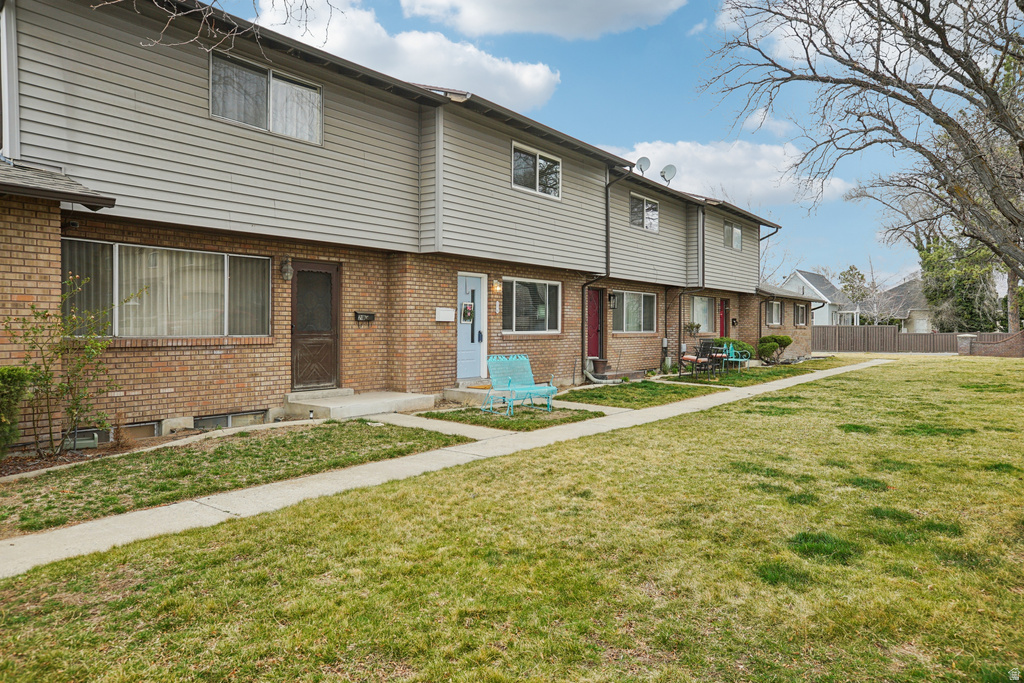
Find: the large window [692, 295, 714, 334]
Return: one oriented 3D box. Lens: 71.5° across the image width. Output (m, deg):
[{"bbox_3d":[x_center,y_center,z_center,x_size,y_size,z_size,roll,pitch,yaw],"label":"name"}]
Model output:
[{"bbox_3d":[6.372,-0.891,23.869,0.100,1.174,2.226,1,1,36],"label":"large window"}]

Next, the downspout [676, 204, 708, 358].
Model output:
[{"bbox_3d":[5.613,-1.748,22.312,0.720,5.050,0.360,1,2,36],"label":"downspout"}]

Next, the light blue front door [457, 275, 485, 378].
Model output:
[{"bbox_3d":[-0.839,-0.282,13.882,0.070,1.994,0.911,1,1,36],"label":"light blue front door"}]

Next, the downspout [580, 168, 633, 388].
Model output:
[{"bbox_3d":[2.220,-1.562,16.645,1.336,5.009,0.140,1,1,36],"label":"downspout"}]

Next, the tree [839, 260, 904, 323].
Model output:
[{"bbox_3d":[30.236,-3.173,60.078,5.200,7.322,5.400,1,2,36],"label":"tree"}]

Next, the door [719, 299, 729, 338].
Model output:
[{"bbox_3d":[7.687,-0.495,25.981,0.100,2.050,0.950,1,2,36],"label":"door"}]

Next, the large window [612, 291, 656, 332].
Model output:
[{"bbox_3d":[3.635,-0.854,20.984,0.120,1.200,3.020,1,2,36],"label":"large window"}]

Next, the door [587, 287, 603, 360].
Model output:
[{"bbox_3d":[2.156,-0.395,18.907,0.070,1.953,0.901,1,1,36],"label":"door"}]

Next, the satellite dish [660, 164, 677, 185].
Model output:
[{"bbox_3d":[4.819,-5.127,21.900,0.500,0.650,0.520,-1,2,-41],"label":"satellite dish"}]

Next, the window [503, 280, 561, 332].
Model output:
[{"bbox_3d":[0.467,-0.762,15.859,0.120,1.200,2.440,1,2,36],"label":"window"}]

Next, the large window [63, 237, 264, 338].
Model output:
[{"bbox_3d":[-4.531,-0.641,9.524,0.100,1.184,2.955,1,1,36],"label":"large window"}]

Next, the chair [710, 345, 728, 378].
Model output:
[{"bbox_3d":[5.661,0.498,19.937,0.587,0.951,0.607,-1,2,-42],"label":"chair"}]

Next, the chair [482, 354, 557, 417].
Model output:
[{"bbox_3d":[0.096,0.684,11.433,0.931,0.880,0.870,-1,1,-34],"label":"chair"}]

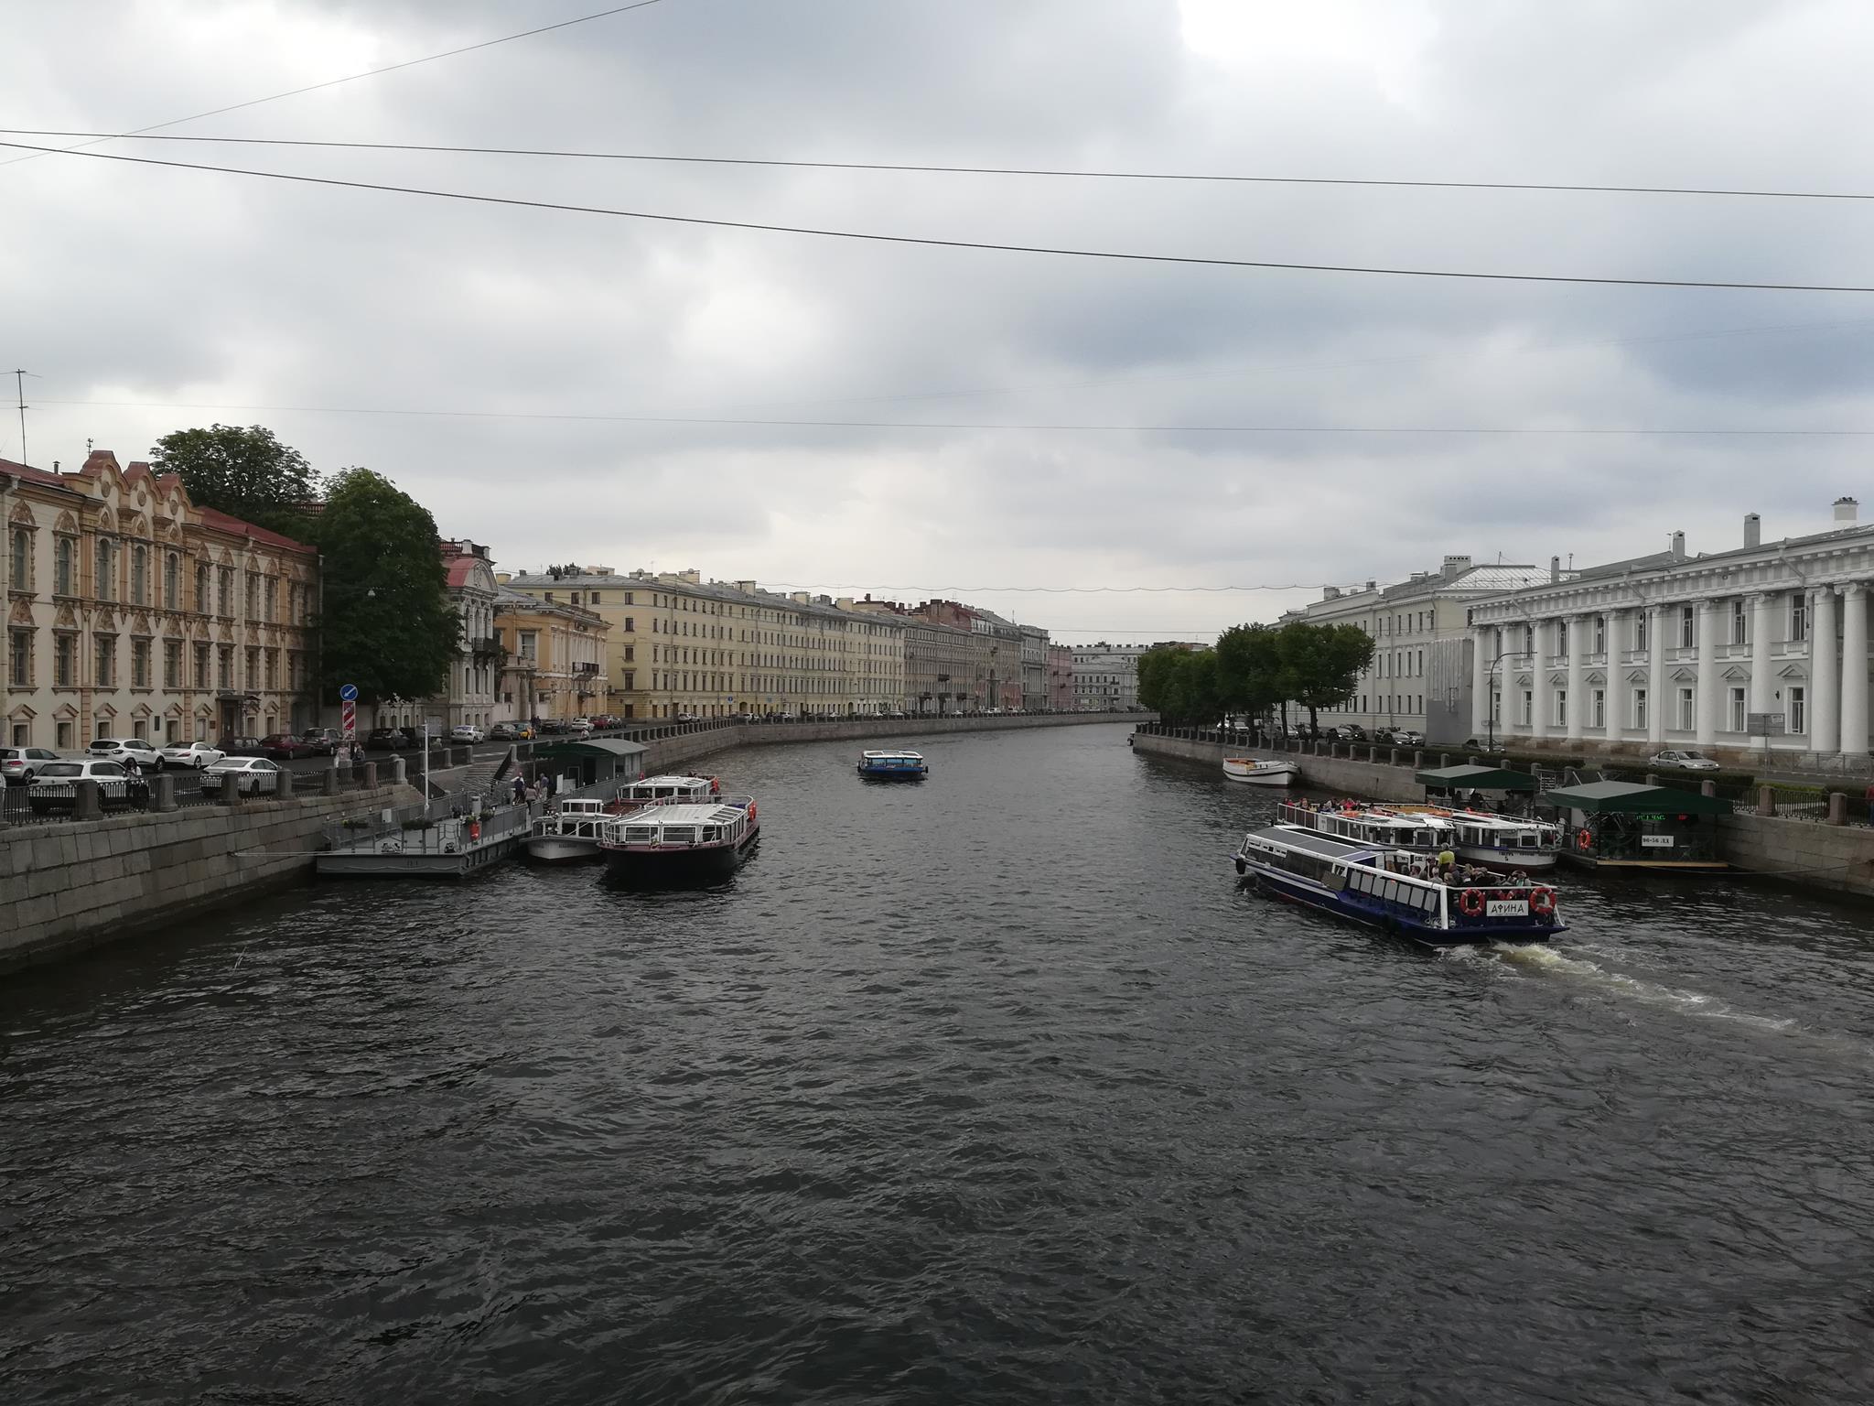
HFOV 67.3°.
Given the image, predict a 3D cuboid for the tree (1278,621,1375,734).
[{"bbox_3d":[37.600,-1.882,136.000,9.300,12.000,9.300,0,0,0],"label":"tree"}]

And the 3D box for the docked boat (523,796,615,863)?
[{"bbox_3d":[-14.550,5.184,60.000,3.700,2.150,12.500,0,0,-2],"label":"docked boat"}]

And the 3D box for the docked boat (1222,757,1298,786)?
[{"bbox_3d":[25.400,5.495,112.000,2.600,1.950,8.300,0,0,-20],"label":"docked boat"}]

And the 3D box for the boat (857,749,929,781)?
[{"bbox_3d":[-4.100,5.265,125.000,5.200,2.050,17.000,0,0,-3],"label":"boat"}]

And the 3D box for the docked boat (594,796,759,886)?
[{"bbox_3d":[-10.200,5.249,57.300,5.000,2.100,14.800,0,0,-2],"label":"docked boat"}]

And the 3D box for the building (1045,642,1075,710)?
[{"bbox_3d":[31.500,-6.674,421.000,14.000,19.500,30.000,0,0,18],"label":"building"}]

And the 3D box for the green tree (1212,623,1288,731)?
[{"bbox_3d":[31.800,-1.993,143.000,7.600,12.000,7.600,0,0,0],"label":"green tree"}]

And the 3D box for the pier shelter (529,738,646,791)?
[{"bbox_3d":[-21.600,3.967,88.500,5.300,3.250,10.200,0,0,-2],"label":"pier shelter"}]

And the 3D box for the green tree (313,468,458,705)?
[{"bbox_3d":[-41.000,-6.994,104.000,10.500,20.300,10.500,0,0,0],"label":"green tree"}]

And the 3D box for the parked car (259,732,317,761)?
[{"bbox_3d":[-40.200,2.726,87.000,1.750,1.510,4.400,0,0,-3],"label":"parked car"}]

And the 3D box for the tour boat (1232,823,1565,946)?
[{"bbox_3d":[13.800,5.492,45.100,3.800,2.050,15.600,0,0,-9],"label":"tour boat"}]

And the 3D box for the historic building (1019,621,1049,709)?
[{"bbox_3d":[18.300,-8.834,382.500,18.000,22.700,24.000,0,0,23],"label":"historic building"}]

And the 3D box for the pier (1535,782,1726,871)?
[{"bbox_3d":[28.200,4.892,57.000,5.300,3.400,5.200,0,0,-1],"label":"pier"}]

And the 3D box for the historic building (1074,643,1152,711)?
[{"bbox_3d":[52.600,-7.200,433.000,24.500,19.200,17.000,0,0,1],"label":"historic building"}]

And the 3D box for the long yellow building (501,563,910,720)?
[{"bbox_3d":[-38.846,-9.233,275.506,24.000,24.500,120.000,0,0,19],"label":"long yellow building"}]

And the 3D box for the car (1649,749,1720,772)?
[{"bbox_3d":[46.200,3.618,87.000,1.750,1.460,4.500,0,0,-3],"label":"car"}]

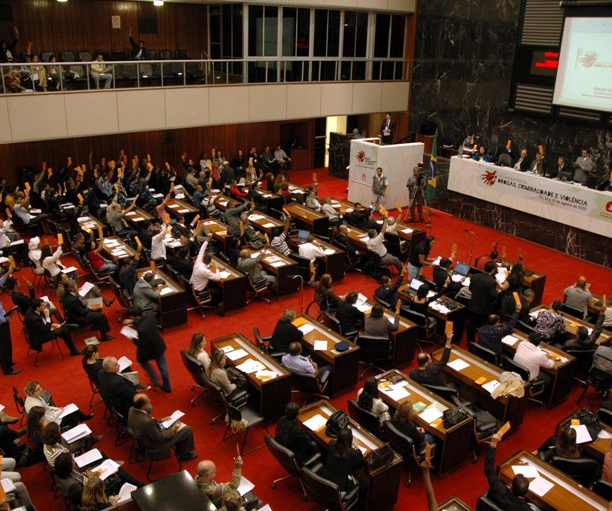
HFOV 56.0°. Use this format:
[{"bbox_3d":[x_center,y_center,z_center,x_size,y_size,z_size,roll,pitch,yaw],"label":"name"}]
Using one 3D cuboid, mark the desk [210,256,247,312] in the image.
[{"bbox_3d":[-2.038,0.633,13.399,0.563,0.735,1.578,-13,25,-33],"label":"desk"}]

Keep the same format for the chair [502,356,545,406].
[{"bbox_3d":[3.636,2.108,9.626,0.620,0.920,0.600,-16,28,-37],"label":"chair"}]

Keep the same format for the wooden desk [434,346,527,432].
[{"bbox_3d":[2.802,2.212,9.507,0.570,0.760,1.530,-14,27,-35],"label":"wooden desk"}]

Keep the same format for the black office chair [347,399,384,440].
[{"bbox_3d":[1.046,2.489,8.473,0.640,0.840,0.600,-17,27,-40],"label":"black office chair"}]

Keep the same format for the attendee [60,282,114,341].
[{"bbox_3d":[-4.225,1.095,11.261,0.930,1.280,0.560,-8,22,-22],"label":"attendee"}]

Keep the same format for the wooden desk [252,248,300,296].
[{"bbox_3d":[-0.865,0.343,13.832,0.570,0.760,1.530,-14,27,-35],"label":"wooden desk"}]

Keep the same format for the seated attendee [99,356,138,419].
[{"bbox_3d":[-2.633,2.023,8.686,0.850,1.270,0.550,-13,25,-32],"label":"seated attendee"}]

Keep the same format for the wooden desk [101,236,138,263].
[{"bbox_3d":[-4.724,0.138,14.565,0.563,0.735,1.578,-13,25,-34],"label":"wooden desk"}]

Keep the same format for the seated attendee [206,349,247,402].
[{"bbox_3d":[-1.081,1.949,9.032,0.820,1.220,0.480,-13,25,-32],"label":"seated attendee"}]

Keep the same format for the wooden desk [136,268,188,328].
[{"bbox_3d":[-3.094,0.886,12.278,0.570,0.760,1.530,-14,27,-35],"label":"wooden desk"}]

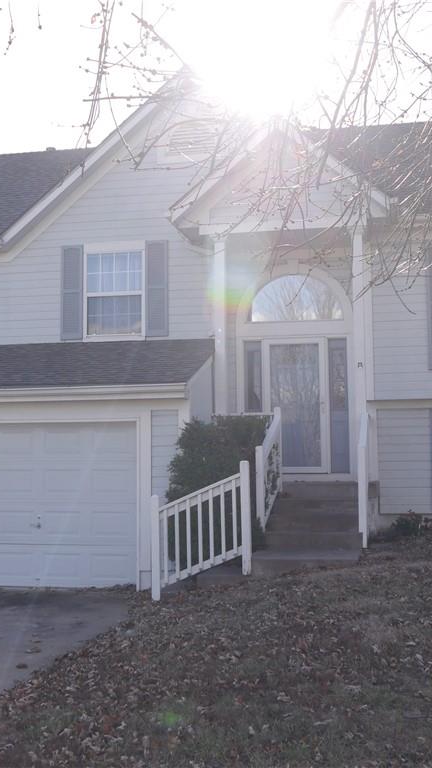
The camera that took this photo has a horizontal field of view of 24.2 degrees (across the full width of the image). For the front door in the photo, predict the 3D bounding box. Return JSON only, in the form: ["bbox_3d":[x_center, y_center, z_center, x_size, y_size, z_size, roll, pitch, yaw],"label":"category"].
[{"bbox_3d":[1.234,0.342,15.224,0.950,2.017,0.080,-1,-5,12],"label":"front door"}]

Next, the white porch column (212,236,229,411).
[{"bbox_3d":[0.079,-0.369,14.230,0.180,3.525,0.180,-1,-5,12],"label":"white porch column"}]

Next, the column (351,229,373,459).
[{"bbox_3d":[1.981,-0.428,13.830,0.180,3.545,0.180,-1,-5,12],"label":"column"}]

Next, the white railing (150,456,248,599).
[{"bbox_3d":[-0.170,1.703,11.636,1.150,1.600,0.100,-1,-5,12],"label":"white railing"}]

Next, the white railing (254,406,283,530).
[{"bbox_3d":[0.707,1.081,13.126,0.100,1.640,1.680,-1,-5,12],"label":"white railing"}]

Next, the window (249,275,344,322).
[{"bbox_3d":[1.230,-1.311,15.372,1.470,0.734,0.090,-1,-5,12],"label":"window"}]

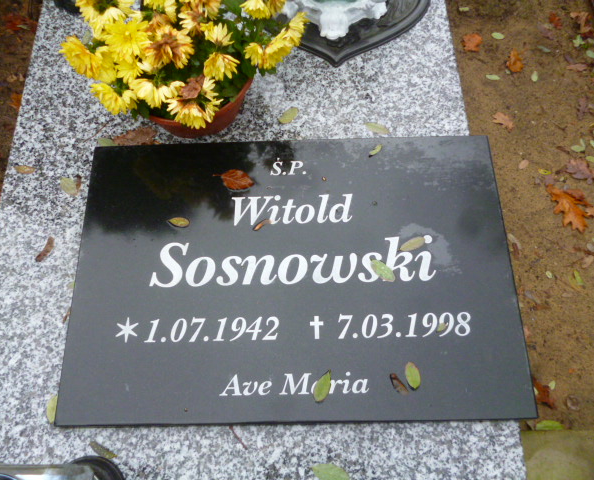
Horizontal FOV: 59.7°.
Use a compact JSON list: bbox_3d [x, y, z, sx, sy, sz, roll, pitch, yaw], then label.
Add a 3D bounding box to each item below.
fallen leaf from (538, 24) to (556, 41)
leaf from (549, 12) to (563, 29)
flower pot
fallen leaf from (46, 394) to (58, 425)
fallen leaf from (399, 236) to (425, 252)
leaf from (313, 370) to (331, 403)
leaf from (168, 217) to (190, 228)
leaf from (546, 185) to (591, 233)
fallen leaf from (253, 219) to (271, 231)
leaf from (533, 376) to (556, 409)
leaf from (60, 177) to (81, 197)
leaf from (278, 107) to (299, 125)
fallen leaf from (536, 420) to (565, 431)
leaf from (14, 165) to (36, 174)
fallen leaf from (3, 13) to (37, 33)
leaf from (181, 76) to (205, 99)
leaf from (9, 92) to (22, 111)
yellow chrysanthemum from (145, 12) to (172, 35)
[{"bbox_3d":[0.621,-0.518,1.288,0.023,0.010,0.062,-14,69,-4],"label":"fallen leaf"},{"bbox_3d":[0.710,-0.600,1.417,0.028,0.010,0.058,-18,69,-5],"label":"leaf"},{"bbox_3d":[-0.167,-0.251,0.821,0.216,0.096,0.216,-1,68,1],"label":"flower pot"},{"bbox_3d":[-0.319,0.222,0.679,0.020,0.007,0.039,1,69,2],"label":"fallen leaf"},{"bbox_3d":[0.162,0.006,0.723,0.042,0.004,0.014,-25,70,-8],"label":"fallen leaf"},{"bbox_3d":[0.032,0.185,0.655,0.018,0.006,0.042,20,71,9],"label":"leaf"},{"bbox_3d":[-0.170,-0.025,0.745,0.033,0.005,0.014,7,69,4],"label":"leaf"},{"bbox_3d":[0.584,-0.072,1.105,0.084,0.025,0.128,-26,70,-8],"label":"leaf"},{"bbox_3d":[-0.049,-0.021,0.739,0.031,0.006,0.008,-31,71,-10],"label":"fallen leaf"},{"bbox_3d":[0.458,0.286,0.971,0.058,0.020,0.053,12,69,6],"label":"leaf"},{"bbox_3d":[-0.351,-0.083,0.801,0.041,0.008,0.025,40,75,15],"label":"leaf"},{"bbox_3d":[-0.013,-0.204,0.846,0.023,0.006,0.041,41,75,16],"label":"leaf"},{"bbox_3d":[0.476,0.354,0.973,0.053,0.006,0.023,-1,68,1],"label":"fallen leaf"},{"bbox_3d":[-0.428,-0.111,0.814,0.037,0.006,0.014,9,69,6],"label":"leaf"},{"bbox_3d":[-0.782,-0.612,1.464,0.103,0.012,0.051,16,70,8],"label":"fallen leaf"},{"bbox_3d":[-0.144,-0.212,0.717,0.034,0.020,0.045,42,75,16],"label":"leaf"},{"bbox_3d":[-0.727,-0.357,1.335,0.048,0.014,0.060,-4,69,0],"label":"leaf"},{"bbox_3d":[-0.191,-0.296,0.712,0.046,0.032,0.044,0,68,2],"label":"yellow chrysanthemum"}]

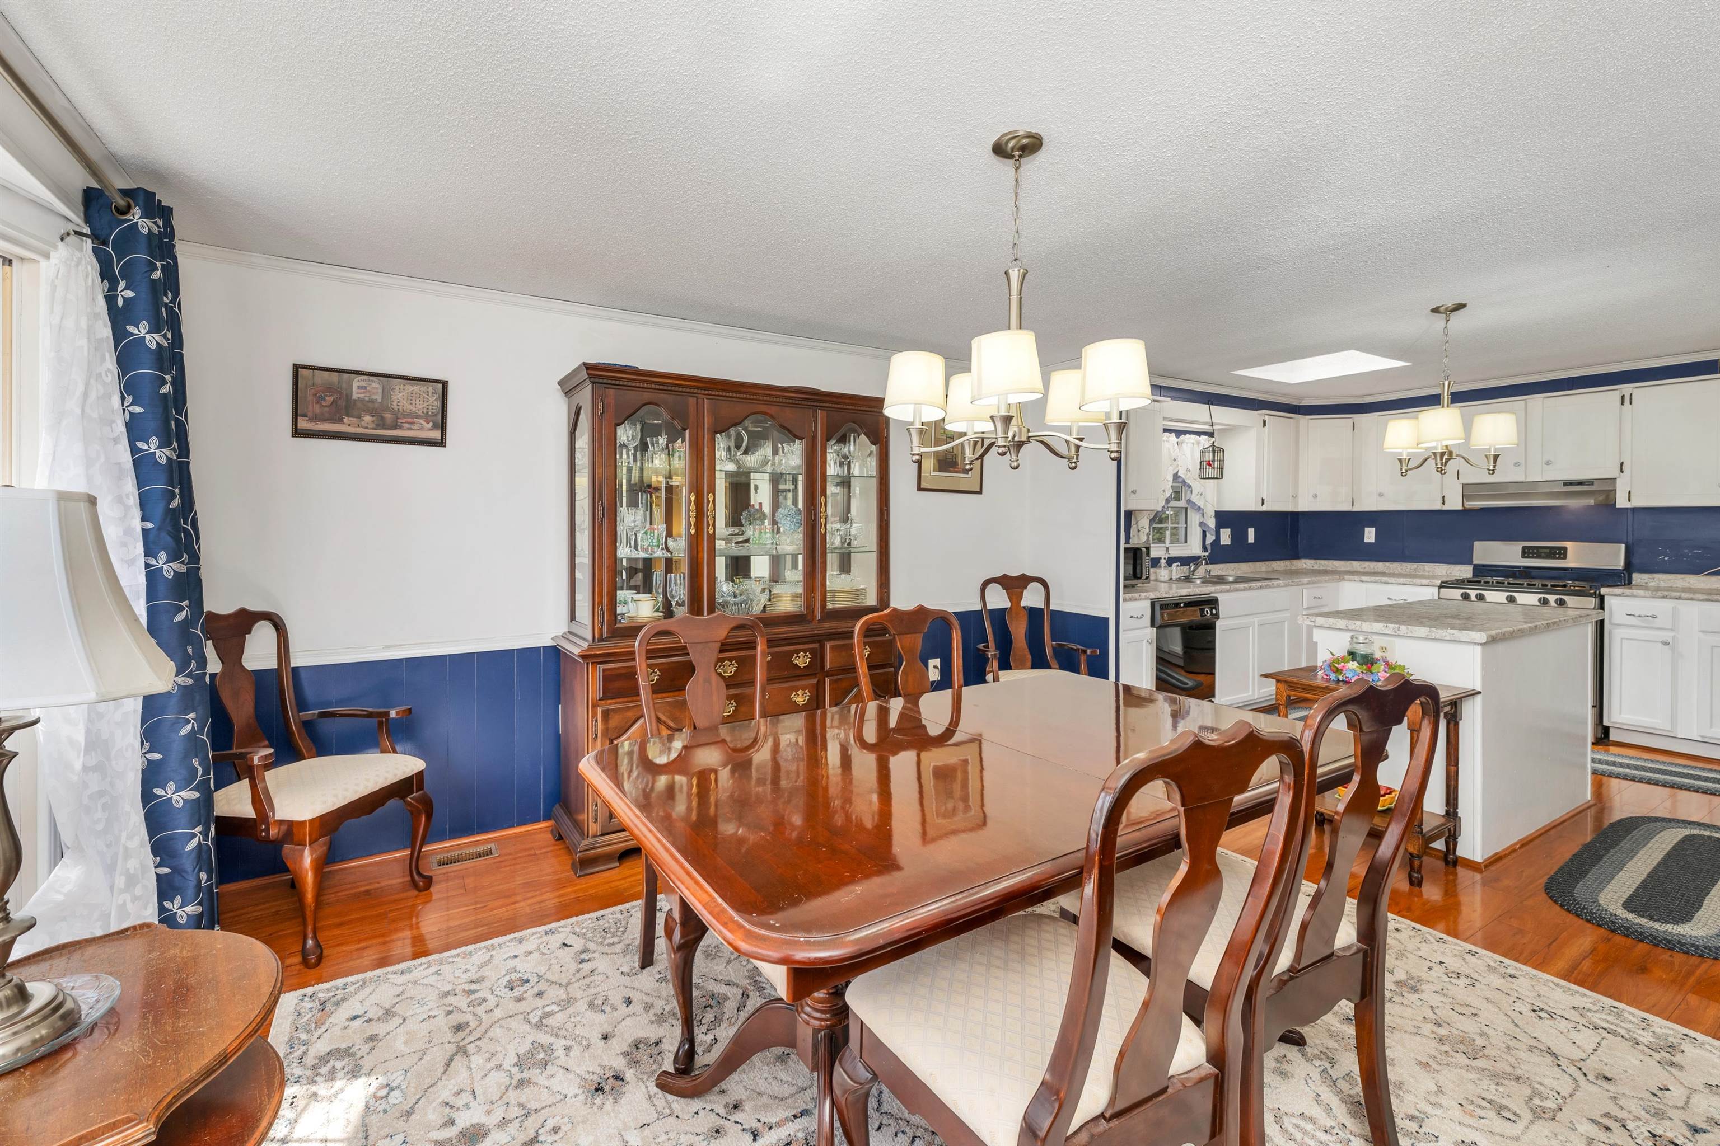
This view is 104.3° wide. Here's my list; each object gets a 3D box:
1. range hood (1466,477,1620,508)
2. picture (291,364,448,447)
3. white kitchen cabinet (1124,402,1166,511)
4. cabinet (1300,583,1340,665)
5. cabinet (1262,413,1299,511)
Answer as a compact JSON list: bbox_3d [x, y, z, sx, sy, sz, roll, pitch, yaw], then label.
[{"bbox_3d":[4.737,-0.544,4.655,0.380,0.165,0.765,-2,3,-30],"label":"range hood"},{"bbox_3d":[-1.940,-0.660,2.670,0.505,0.277,0.025,-2,3,-30],"label":"picture"},{"bbox_3d":[1.876,-0.831,4.753,0.420,0.770,0.310,-2,3,-30],"label":"white kitchen cabinet"},{"bbox_3d":[3.323,0.493,5.353,0.620,0.870,0.600,-2,4,-32],"label":"cabinet"},{"bbox_3d":[3.390,-0.912,5.640,0.570,0.790,0.310,-2,3,-30],"label":"cabinet"}]

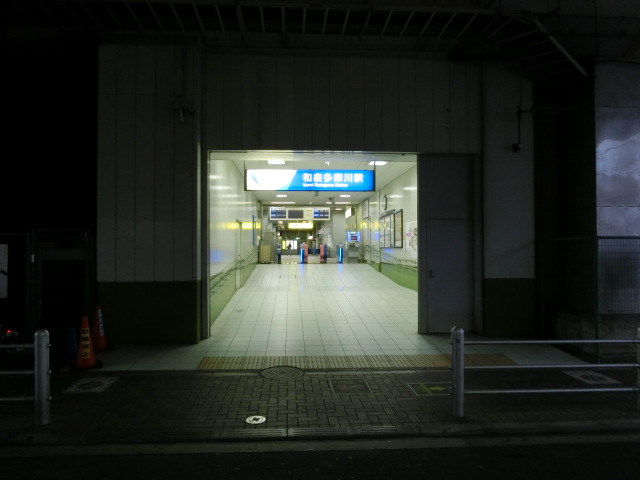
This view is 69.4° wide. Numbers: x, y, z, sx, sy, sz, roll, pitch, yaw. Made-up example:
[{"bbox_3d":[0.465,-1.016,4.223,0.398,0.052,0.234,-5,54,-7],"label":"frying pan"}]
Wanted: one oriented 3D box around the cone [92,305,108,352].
[{"bbox_3d":[-3.433,1.371,7.218,0.360,0.700,0.360,0,-1,-4],"label":"cone"}]

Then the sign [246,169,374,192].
[{"bbox_3d":[-0.210,-1.277,10.053,2.823,0.479,0.220,0,-1,-4],"label":"sign"}]

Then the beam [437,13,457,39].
[{"bbox_3d":[2.056,-3.464,7.479,0.050,0.050,0.826,0,-1,-4],"label":"beam"}]

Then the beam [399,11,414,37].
[{"bbox_3d":[1.399,-3.465,7.435,0.050,0.050,0.826,0,-1,-4],"label":"beam"}]

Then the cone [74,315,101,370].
[{"bbox_3d":[-3.280,1.413,6.507,0.360,0.700,0.360,0,-1,-4],"label":"cone"}]

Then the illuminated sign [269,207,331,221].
[{"bbox_3d":[-0.995,-1.313,23.365,3.068,0.644,0.280,0,-1,-4],"label":"illuminated sign"}]

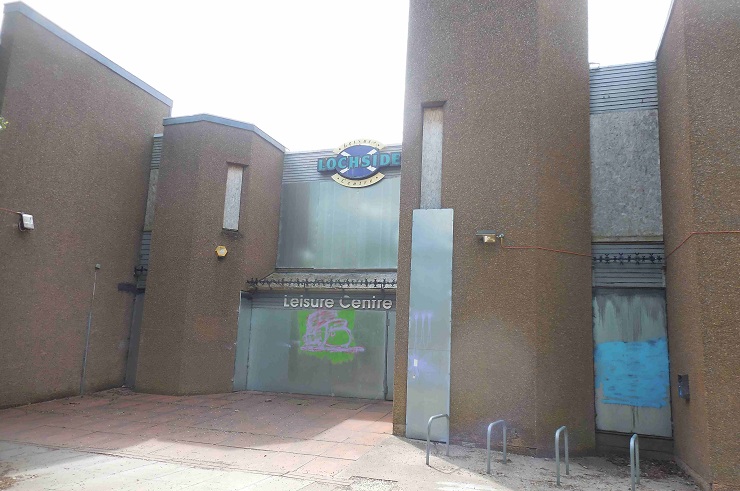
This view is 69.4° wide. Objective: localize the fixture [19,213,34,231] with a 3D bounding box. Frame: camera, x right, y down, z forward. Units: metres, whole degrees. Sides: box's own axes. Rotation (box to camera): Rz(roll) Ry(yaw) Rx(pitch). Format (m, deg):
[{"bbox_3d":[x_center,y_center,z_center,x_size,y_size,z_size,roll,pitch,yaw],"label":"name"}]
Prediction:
[{"bbox_3d":[-7.628,-0.523,11.885,0.220,0.330,0.250,-1,-10,18],"label":"fixture"}]

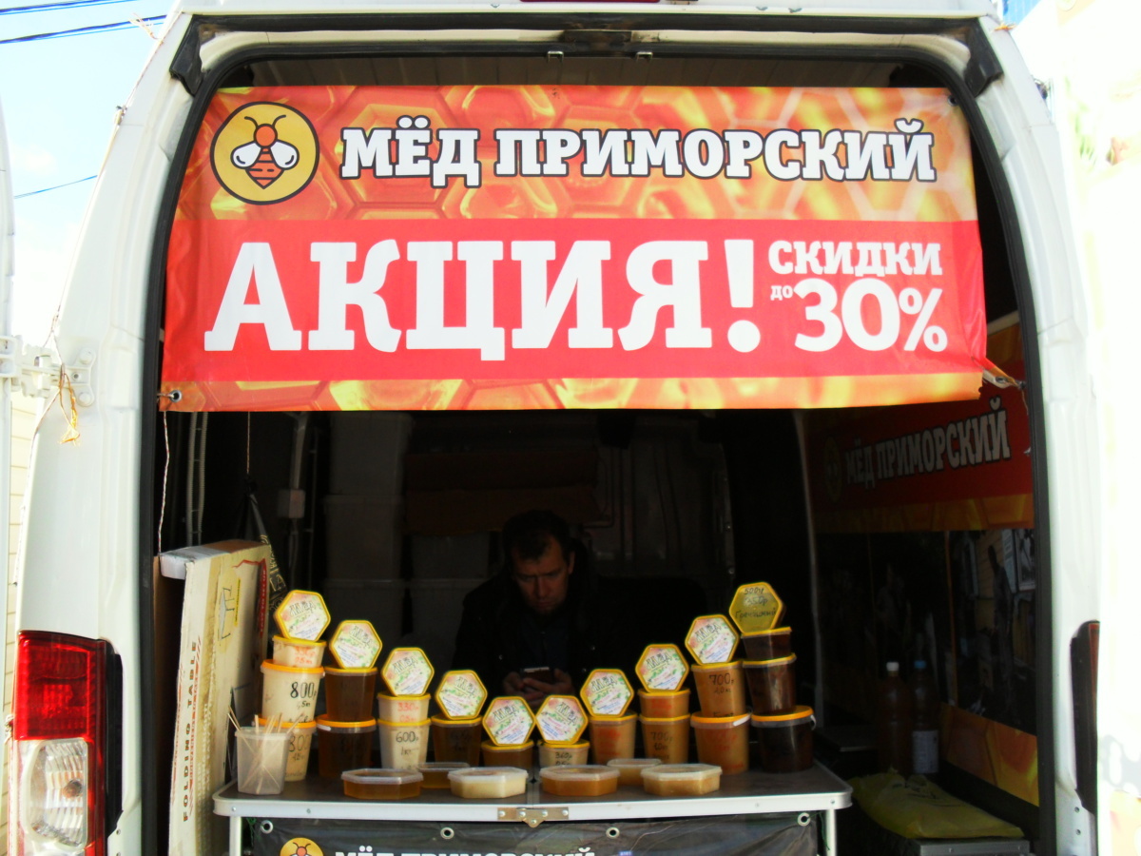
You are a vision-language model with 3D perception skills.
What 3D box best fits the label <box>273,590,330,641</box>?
[{"bbox_3d":[-0.557,0.390,2.395,0.112,0.097,0.018,7,-12,-16],"label":"label"}]

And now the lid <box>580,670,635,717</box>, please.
[{"bbox_3d":[0.080,0.570,2.489,0.112,0.103,0.022,0,-12,0],"label":"lid"}]

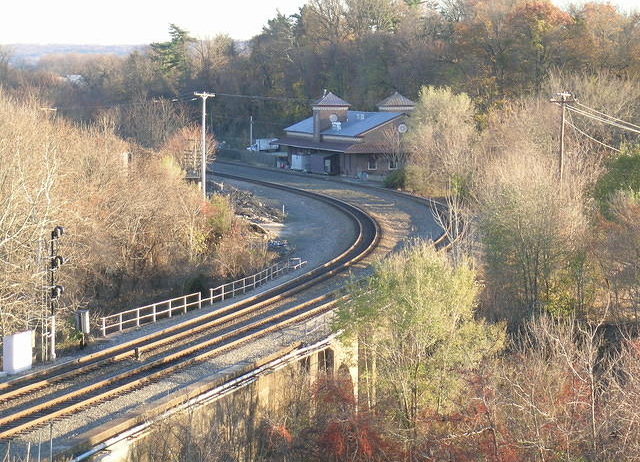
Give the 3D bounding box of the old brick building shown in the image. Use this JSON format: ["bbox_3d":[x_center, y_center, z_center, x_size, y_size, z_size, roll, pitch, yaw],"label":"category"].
[{"bbox_3d":[7.313,-16.463,353.303,19.800,12.800,52.900,-1,4,-13],"label":"old brick building"}]

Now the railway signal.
[{"bbox_3d":[-13.453,3.166,109.500,0.600,6.850,0.850,1,4,15],"label":"railway signal"}]

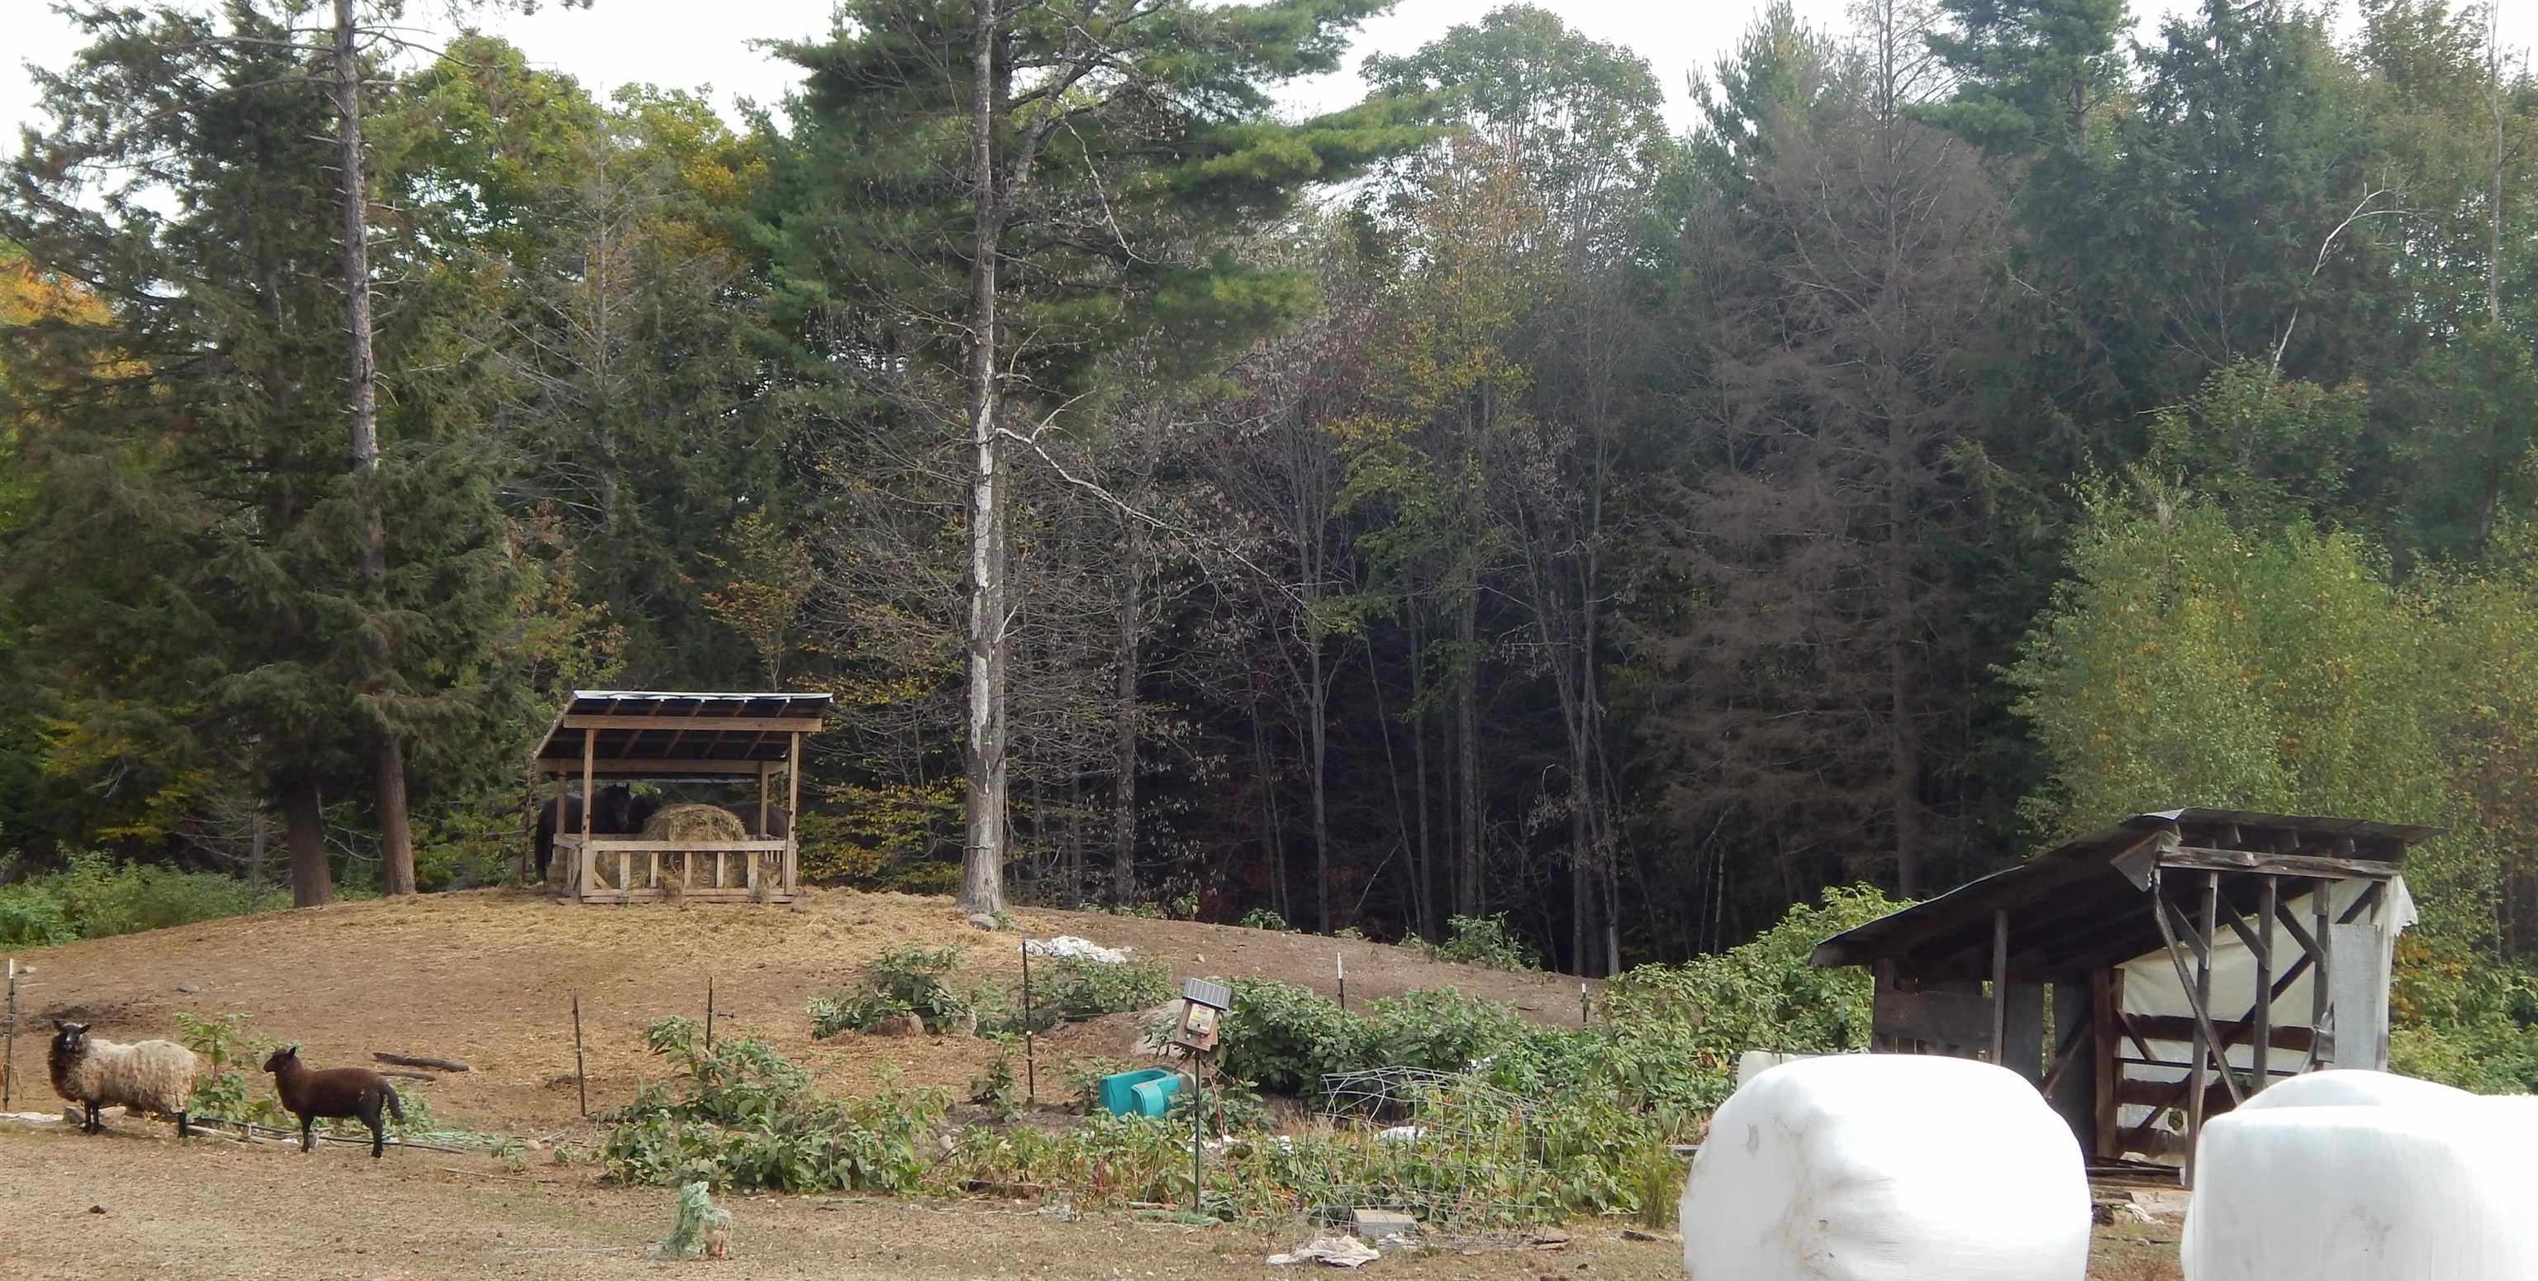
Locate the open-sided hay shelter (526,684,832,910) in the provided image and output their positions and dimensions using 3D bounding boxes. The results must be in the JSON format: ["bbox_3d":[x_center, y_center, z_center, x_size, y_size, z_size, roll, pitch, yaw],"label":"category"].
[{"bbox_3d":[-8.048,2.145,61.000,3.603,2.852,3.000,1,-2,-16],"label":"open-sided hay shelter"}]

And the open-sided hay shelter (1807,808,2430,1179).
[{"bbox_3d":[5.346,2.183,28.200,2.558,2.242,2.900,2,-3,-40],"label":"open-sided hay shelter"}]

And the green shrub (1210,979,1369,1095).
[{"bbox_3d":[0.165,3.192,36.000,1.255,0.897,1.200,0,-2,0],"label":"green shrub"}]

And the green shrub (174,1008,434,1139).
[{"bbox_3d":[-6.957,3.121,32.300,1.631,0.880,1.100,0,-2,0],"label":"green shrub"}]

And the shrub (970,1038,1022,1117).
[{"bbox_3d":[-2.036,3.261,33.300,0.373,0.580,0.400,0,-2,0],"label":"shrub"}]

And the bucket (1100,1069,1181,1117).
[{"bbox_3d":[-0.941,3.349,33.000,0.600,0.363,0.500,0,-2,0],"label":"bucket"}]

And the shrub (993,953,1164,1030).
[{"bbox_3d":[-1.778,3.349,42.500,1.625,0.687,1.200,0,-2,0],"label":"shrub"}]

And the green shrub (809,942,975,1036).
[{"bbox_3d":[-3.493,3.231,41.500,1.433,0.814,1.300,0,-2,0],"label":"green shrub"}]

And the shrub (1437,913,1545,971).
[{"bbox_3d":[2.356,3.242,48.000,1.120,0.652,1.000,0,-2,0],"label":"shrub"}]

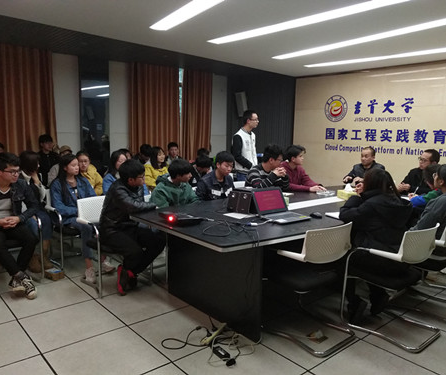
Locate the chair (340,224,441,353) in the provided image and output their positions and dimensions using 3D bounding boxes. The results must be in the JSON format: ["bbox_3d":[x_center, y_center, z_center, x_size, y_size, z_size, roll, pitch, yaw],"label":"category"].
[{"bbox_3d":[1.262,0.658,2.882,0.520,0.820,0.600,-5,10,-40],"label":"chair"}]

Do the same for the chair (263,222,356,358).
[{"bbox_3d":[0.631,0.648,2.810,0.530,0.830,0.570,-5,10,-40],"label":"chair"}]

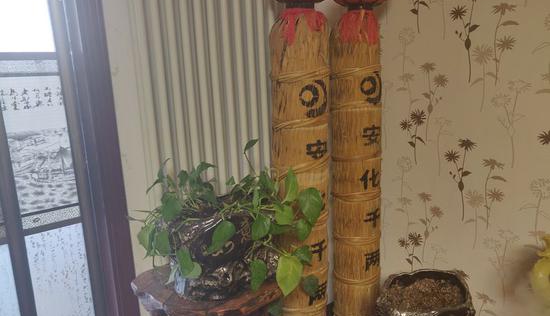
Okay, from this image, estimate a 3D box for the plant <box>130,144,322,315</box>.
[{"bbox_3d":[-0.158,0.190,1.332,0.580,0.480,0.460,-4,11,-7],"label":"plant"}]

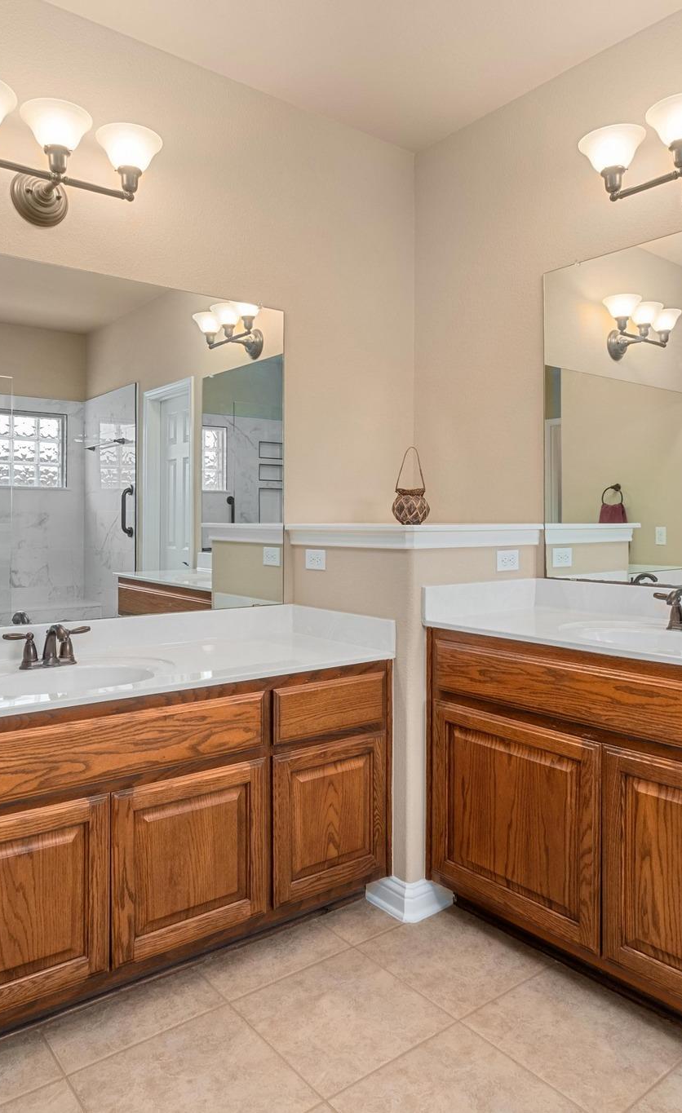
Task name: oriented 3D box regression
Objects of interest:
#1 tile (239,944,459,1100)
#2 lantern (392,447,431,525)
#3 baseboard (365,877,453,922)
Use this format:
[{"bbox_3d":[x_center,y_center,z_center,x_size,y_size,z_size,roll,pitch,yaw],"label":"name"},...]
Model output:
[{"bbox_3d":[0.003,1.136,1.840,0.402,0.010,0.402,-2,3,-38],"label":"tile"},{"bbox_3d":[0.262,-0.263,2.760,0.140,0.292,0.140,0,2,0],"label":"lantern"},{"bbox_3d":[0.222,1.052,2.377,0.187,0.107,0.198,-2,3,-38],"label":"baseboard"}]

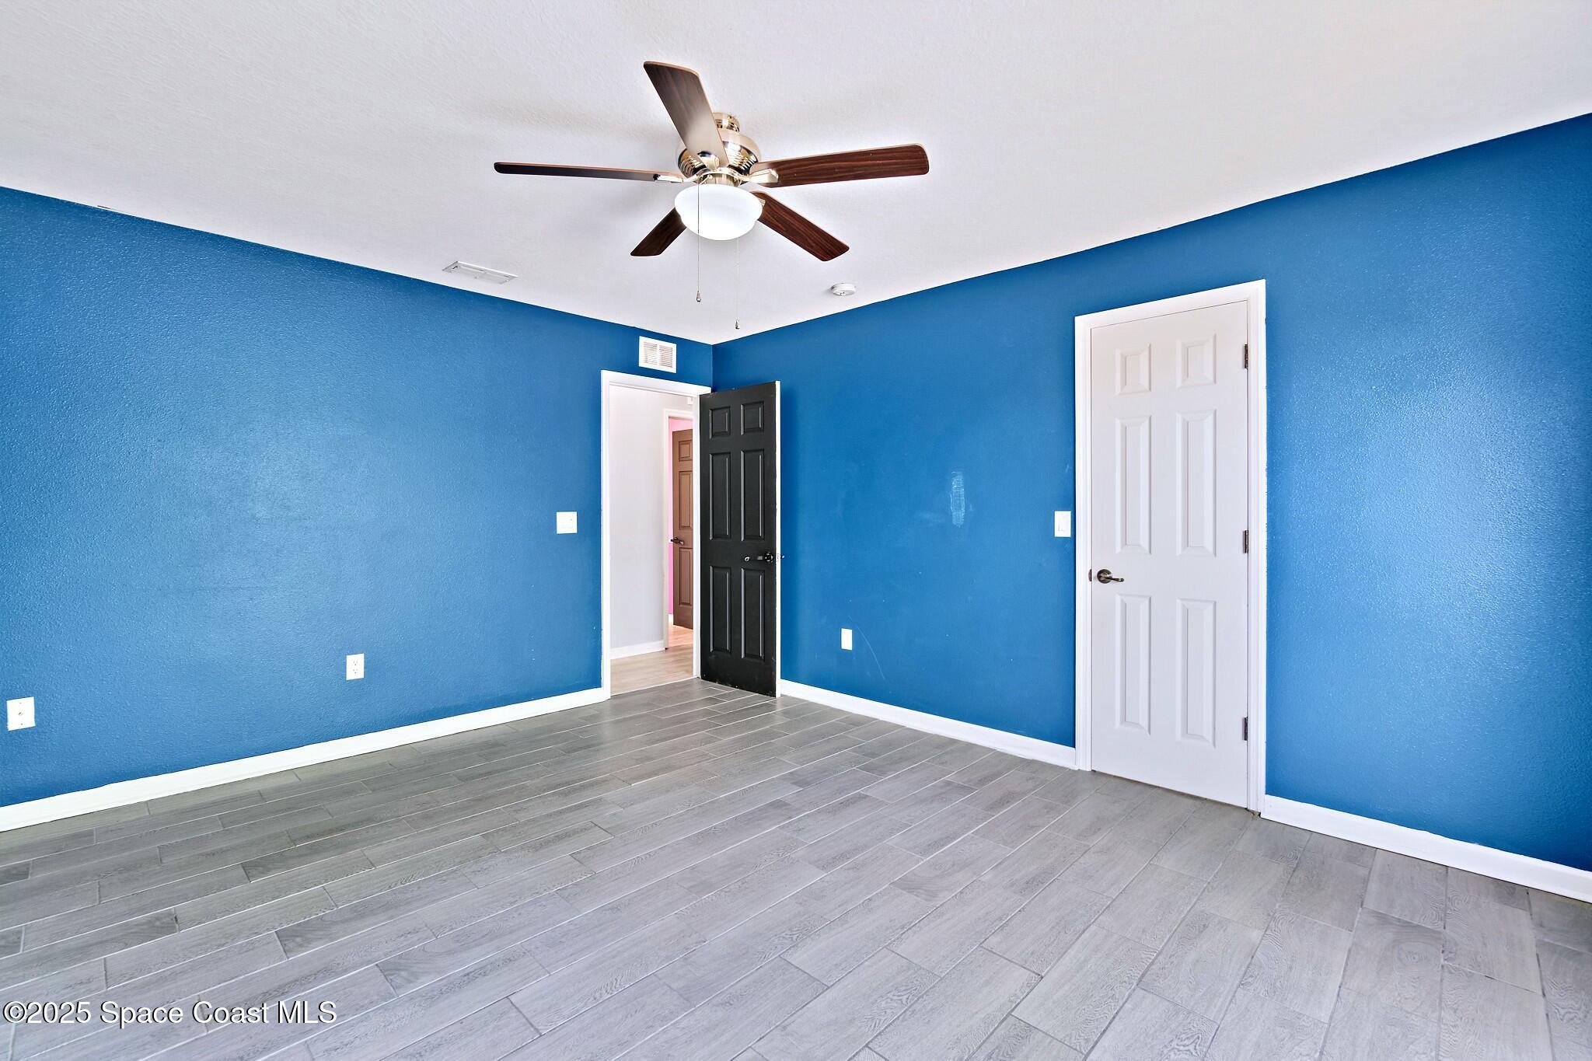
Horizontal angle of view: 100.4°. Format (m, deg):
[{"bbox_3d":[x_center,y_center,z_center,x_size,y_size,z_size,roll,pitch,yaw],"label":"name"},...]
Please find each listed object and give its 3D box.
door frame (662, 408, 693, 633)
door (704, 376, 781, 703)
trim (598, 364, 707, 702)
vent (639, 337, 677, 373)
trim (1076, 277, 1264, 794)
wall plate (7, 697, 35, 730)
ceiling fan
[{"bbox_3d":[-0.922,-0.010,6.247,0.800,2.162,0.100,-1,1,-45],"label":"door frame"},{"bbox_3d":[-0.403,0.056,4.603,0.762,2.071,0.050,1,1,42],"label":"door"},{"bbox_3d":[-0.976,0.030,4.669,0.896,2.166,0.120,-1,1,-45],"label":"trim"},{"bbox_3d":[-0.958,-1.222,4.630,0.301,0.208,0.025,-1,1,-45],"label":"vent"},{"bbox_3d":[1.616,0.072,2.919,0.748,2.166,0.060,1,1,43],"label":"trim"},{"bbox_3d":[-3.024,0.718,2.590,0.069,0.115,0.012,-1,1,-45],"label":"wall plate"},{"bbox_3d":[-0.244,-1.121,2.130,1.310,0.385,1.290,0,1,0],"label":"ceiling fan"}]

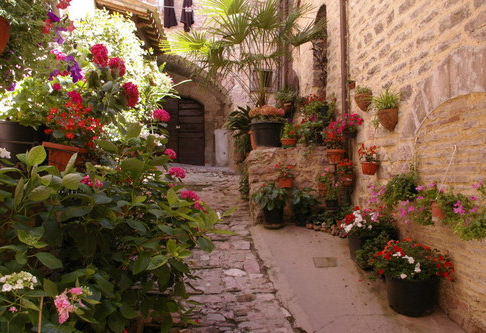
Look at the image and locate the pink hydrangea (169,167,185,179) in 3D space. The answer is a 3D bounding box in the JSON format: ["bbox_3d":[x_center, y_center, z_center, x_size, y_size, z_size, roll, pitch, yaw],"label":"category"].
[{"bbox_3d":[-0.437,0.040,2.500,0.107,0.080,0.105,1,-2,-17],"label":"pink hydrangea"}]

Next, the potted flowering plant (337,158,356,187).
[{"bbox_3d":[1.367,0.079,4.950,0.235,0.360,0.230,-1,-3,17],"label":"potted flowering plant"}]

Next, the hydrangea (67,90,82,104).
[{"bbox_3d":[-1.303,-0.534,2.900,0.115,0.110,0.105,0,-3,-11],"label":"hydrangea"}]

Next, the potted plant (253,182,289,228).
[{"bbox_3d":[0.360,0.530,5.100,0.480,0.610,0.460,0,-2,0],"label":"potted plant"}]

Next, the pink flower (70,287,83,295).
[{"bbox_3d":[-0.657,0.490,1.480,0.055,0.032,0.045,1,-2,-17],"label":"pink flower"}]

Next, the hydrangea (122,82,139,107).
[{"bbox_3d":[-0.735,-0.471,2.450,0.118,0.155,0.120,1,-2,-27],"label":"hydrangea"}]

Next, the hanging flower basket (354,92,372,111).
[{"bbox_3d":[1.408,-0.757,4.400,0.160,0.220,0.270,0,-2,-5],"label":"hanging flower basket"}]

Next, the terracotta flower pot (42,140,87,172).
[{"bbox_3d":[-1.077,-0.052,2.300,0.340,0.200,0.220,1,-3,-21],"label":"terracotta flower pot"}]

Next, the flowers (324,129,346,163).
[{"bbox_3d":[1.245,-0.272,5.100,0.300,0.480,0.290,0,-2,0],"label":"flowers"}]

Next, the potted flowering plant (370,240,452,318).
[{"bbox_3d":[1.364,0.888,3.000,0.600,0.570,0.640,0,-2,-5],"label":"potted flowering plant"}]

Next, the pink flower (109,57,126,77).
[{"bbox_3d":[-0.837,-0.667,2.500,0.108,0.130,0.110,1,-2,-27],"label":"pink flower"}]

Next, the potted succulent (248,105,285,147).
[{"bbox_3d":[0.338,-0.591,5.400,0.530,0.600,0.530,0,-3,0],"label":"potted succulent"}]

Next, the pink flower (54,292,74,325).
[{"bbox_3d":[-0.742,0.587,1.550,0.085,0.130,0.085,0,-3,-11],"label":"pink flower"}]

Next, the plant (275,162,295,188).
[{"bbox_3d":[0.567,0.120,5.000,0.260,0.335,0.250,0,-3,0],"label":"plant"}]

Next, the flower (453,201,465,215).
[{"bbox_3d":[1.444,0.273,2.500,0.075,0.085,0.080,2,-4,-45],"label":"flower"}]

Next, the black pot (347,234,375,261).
[{"bbox_3d":[1.321,0.869,3.900,0.440,0.320,0.440,0,-3,0],"label":"black pot"}]

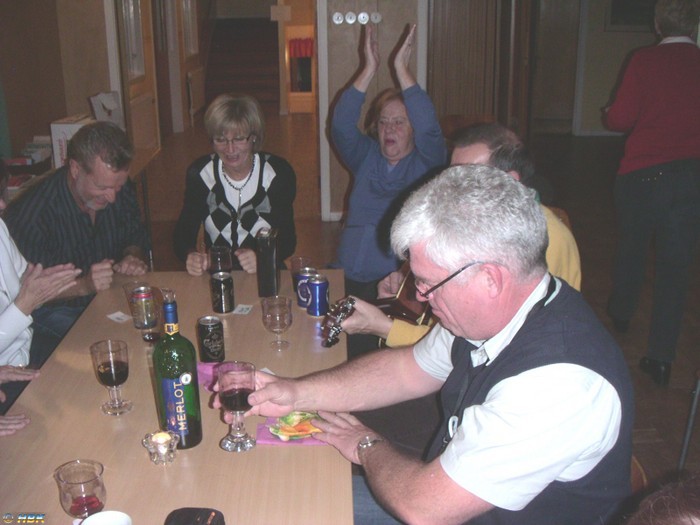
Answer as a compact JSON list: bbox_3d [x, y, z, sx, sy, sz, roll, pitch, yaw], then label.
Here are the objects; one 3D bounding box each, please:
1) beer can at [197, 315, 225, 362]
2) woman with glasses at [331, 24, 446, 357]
[{"bbox_3d":[-0.363,0.199,2.005,0.066,0.115,0.066,-1,18,0],"label":"beer can"},{"bbox_3d":[0.134,-0.070,2.863,0.460,1.555,0.660,0,18,3],"label":"woman with glasses"}]

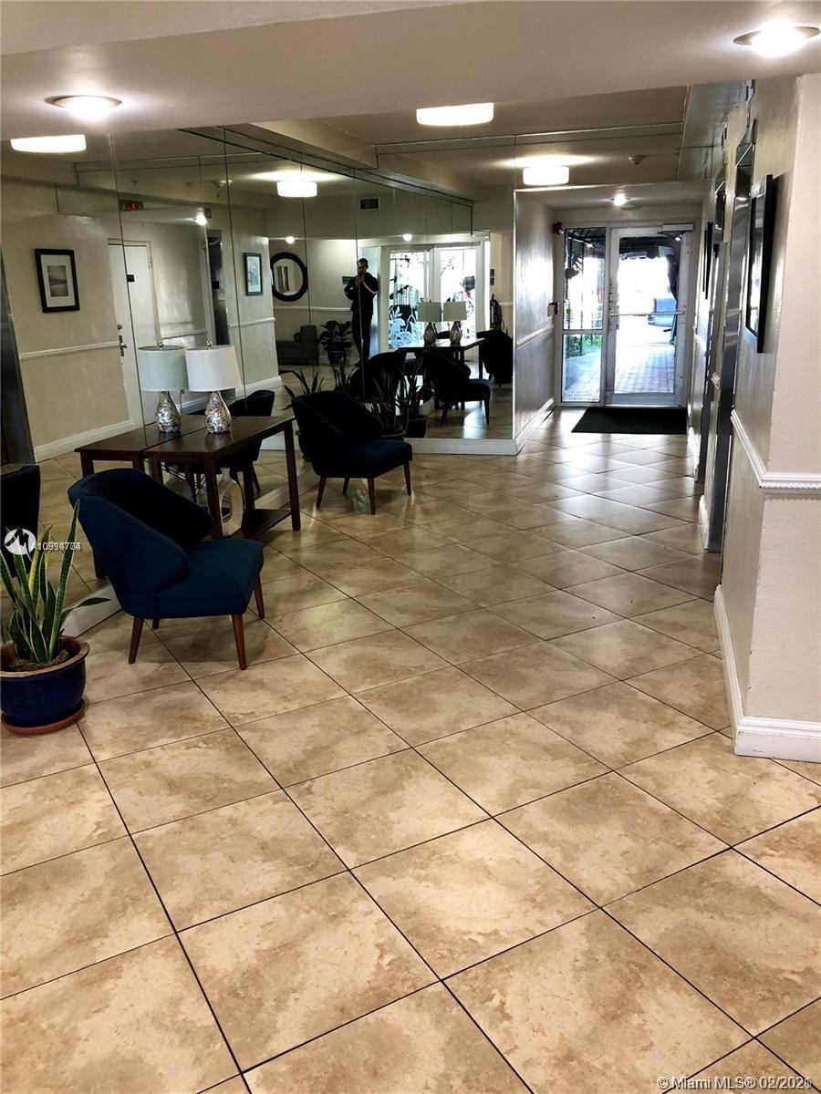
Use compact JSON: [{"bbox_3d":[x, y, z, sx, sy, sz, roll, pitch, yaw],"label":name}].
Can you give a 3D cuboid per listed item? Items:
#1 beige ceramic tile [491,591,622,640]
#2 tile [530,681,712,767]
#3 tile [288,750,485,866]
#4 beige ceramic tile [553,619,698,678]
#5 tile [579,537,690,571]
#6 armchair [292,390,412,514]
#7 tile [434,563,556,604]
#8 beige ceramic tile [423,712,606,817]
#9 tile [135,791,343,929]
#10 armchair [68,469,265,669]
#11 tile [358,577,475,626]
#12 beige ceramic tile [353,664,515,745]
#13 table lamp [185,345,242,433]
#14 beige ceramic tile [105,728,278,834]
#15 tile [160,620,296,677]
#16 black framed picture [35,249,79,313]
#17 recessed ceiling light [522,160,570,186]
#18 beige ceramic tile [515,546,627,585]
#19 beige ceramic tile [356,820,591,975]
[{"bbox_3d":[0.705,0.331,4.351,0.491,0.013,0.491,-11,20,-28],"label":"beige ceramic tile"},{"bbox_3d":[0.782,0.660,3.336,0.500,0.010,0.500,-11,20,-28],"label":"tile"},{"bbox_3d":[-0.083,0.823,2.832,0.491,0.013,0.491,-11,20,-28],"label":"tile"},{"bbox_3d":[0.966,0.453,3.987,0.500,0.010,0.500,-11,20,-28],"label":"beige ceramic tile"},{"bbox_3d":[1.229,0.044,4.878,0.457,0.012,0.457,-11,19,-28],"label":"tile"},{"bbox_3d":[-0.405,-0.735,6.529,0.740,0.830,0.690,5,18,21],"label":"armchair"},{"bbox_3d":[0.430,0.199,4.444,0.457,0.012,0.457,-11,19,-28],"label":"tile"},{"bbox_3d":[0.345,0.740,3.062,0.491,0.013,0.491,-11,20,-28],"label":"beige ceramic tile"},{"bbox_3d":[-0.477,0.841,2.424,0.457,0.012,0.457,-11,19,-28],"label":"tile"},{"bbox_3d":[-1.058,0.075,3.999,0.740,0.775,0.680,-2,17,0],"label":"armchair"},{"bbox_3d":[0.029,0.292,4.537,0.491,0.013,0.491,-11,20,-28],"label":"tile"},{"bbox_3d":[0.100,0.623,3.517,0.500,0.010,0.500,-11,20,-28],"label":"beige ceramic tile"},{"bbox_3d":[-1.186,-0.967,5.357,0.340,0.525,0.340,3,18,15],"label":"table lamp"},{"bbox_3d":[-0.767,0.793,3.048,0.500,0.010,0.500,-11,20,-28],"label":"beige ceramic tile"},{"bbox_3d":[-0.823,0.464,4.057,0.491,0.013,0.491,-11,20,-28],"label":"tile"},{"bbox_3d":[-3.398,-2.574,8.556,0.030,0.569,0.574,3,18,15],"label":"black framed picture"},{"bbox_3d":[1.446,-3.987,9.450,0.480,0.190,0.480,3,18,15],"label":"recessed ceiling light"},{"bbox_3d":[0.900,0.125,5.054,0.500,0.010,0.500,-11,20,-28],"label":"beige ceramic tile"},{"bbox_3d":[0.153,0.875,2.258,0.457,0.012,0.457,-11,19,-28],"label":"beige ceramic tile"}]

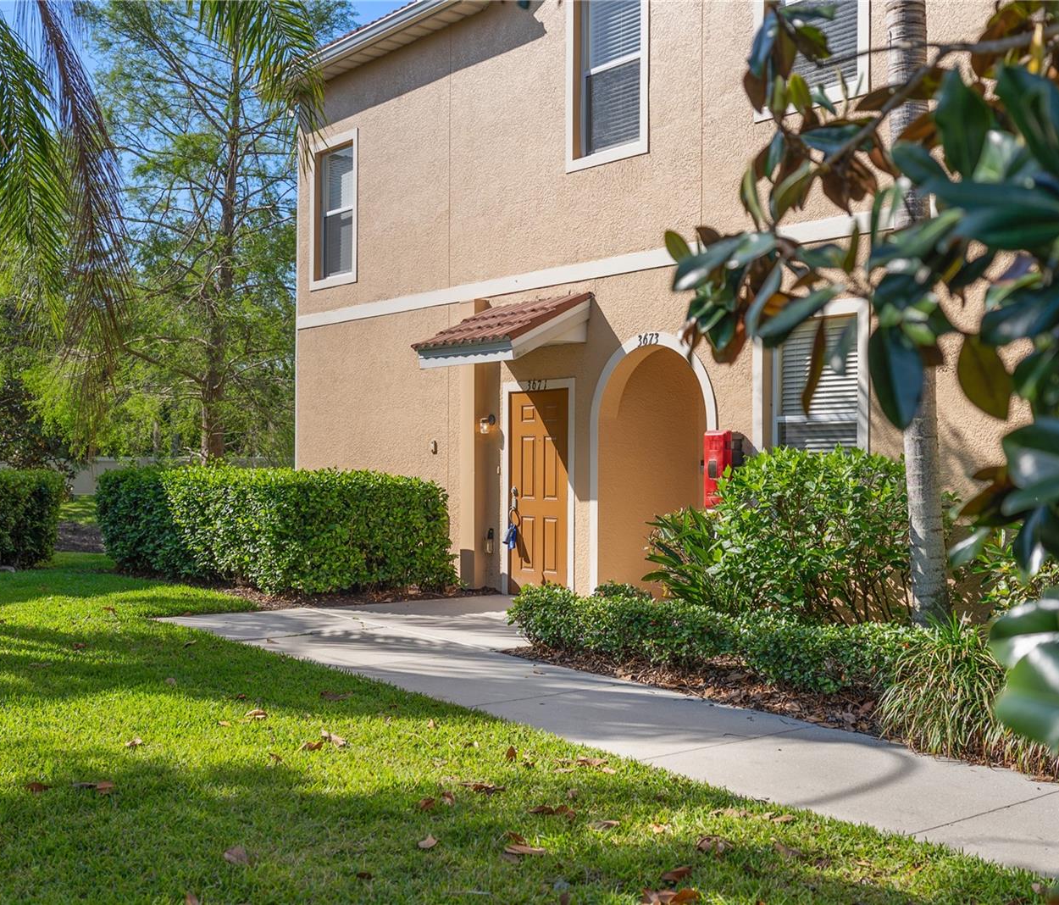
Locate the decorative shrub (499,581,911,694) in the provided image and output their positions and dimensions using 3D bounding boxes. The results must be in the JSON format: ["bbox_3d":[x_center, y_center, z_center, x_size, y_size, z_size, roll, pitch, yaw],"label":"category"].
[{"bbox_3d":[1.080,1.231,8.904,0.700,0.400,3.450,1,-1,-37],"label":"decorative shrub"}]

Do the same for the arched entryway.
[{"bbox_3d":[1.152,0.202,11.615,0.350,2.470,1.650,1,-1,-37],"label":"arched entryway"}]

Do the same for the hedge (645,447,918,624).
[{"bbox_3d":[1.818,0.710,9.429,1.000,1.460,2.200,1,-1,-37],"label":"hedge"}]

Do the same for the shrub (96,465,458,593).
[{"bbox_3d":[-3.280,0.856,15.698,1.720,1.230,5.550,1,-1,-37],"label":"shrub"}]

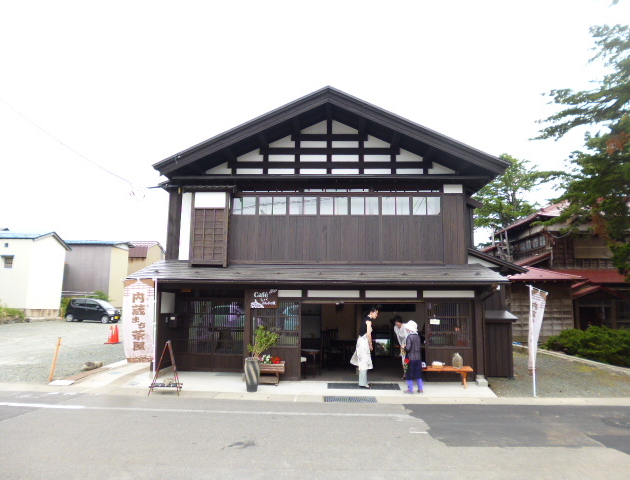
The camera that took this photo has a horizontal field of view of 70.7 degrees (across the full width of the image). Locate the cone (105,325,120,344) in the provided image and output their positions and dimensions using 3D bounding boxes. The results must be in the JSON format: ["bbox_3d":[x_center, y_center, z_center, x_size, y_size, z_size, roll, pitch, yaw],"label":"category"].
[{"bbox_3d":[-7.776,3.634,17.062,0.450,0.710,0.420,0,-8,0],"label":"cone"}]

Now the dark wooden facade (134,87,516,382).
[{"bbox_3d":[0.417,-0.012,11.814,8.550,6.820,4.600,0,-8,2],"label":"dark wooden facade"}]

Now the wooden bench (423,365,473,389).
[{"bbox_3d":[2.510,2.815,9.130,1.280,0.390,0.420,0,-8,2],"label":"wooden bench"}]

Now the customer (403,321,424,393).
[{"bbox_3d":[1.874,2.241,8.530,0.360,1.380,0.420,-5,-9,36],"label":"customer"}]

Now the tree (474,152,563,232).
[{"bbox_3d":[12.941,-0.072,28.270,5.800,11.400,5.600,0,-8,0],"label":"tree"}]

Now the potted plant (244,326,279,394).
[{"bbox_3d":[-1.046,2.306,8.721,0.680,1.260,0.600,0,-8,0],"label":"potted plant"}]

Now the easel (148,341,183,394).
[{"bbox_3d":[-2.827,2.407,8.433,0.600,1.020,0.480,1,-8,-3],"label":"easel"}]

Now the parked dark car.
[{"bbox_3d":[-15.235,4.885,30.609,3.400,1.620,1.475,0,-8,3],"label":"parked dark car"}]

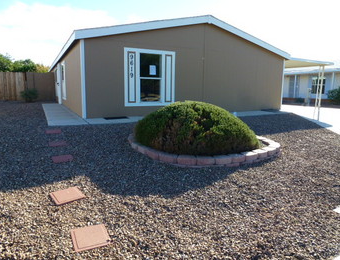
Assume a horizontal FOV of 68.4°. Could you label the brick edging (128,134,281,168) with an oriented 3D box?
[{"bbox_3d":[0.606,0.265,5.370,3.050,0.180,3.000,2,9,6],"label":"brick edging"}]

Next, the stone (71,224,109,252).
[{"bbox_3d":[-0.727,0.999,2.297,0.305,0.043,0.302,-4,16,-27],"label":"stone"}]

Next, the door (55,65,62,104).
[{"bbox_3d":[-5.921,-2.442,13.371,0.080,2.080,0.920,-4,11,-28],"label":"door"}]

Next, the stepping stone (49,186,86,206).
[{"bbox_3d":[-1.214,0.792,2.972,0.305,0.043,0.302,-8,18,-38],"label":"stepping stone"}]

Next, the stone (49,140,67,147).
[{"bbox_3d":[-2.119,0.274,4.746,0.305,0.043,0.302,-6,17,-32],"label":"stone"}]

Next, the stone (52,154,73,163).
[{"bbox_3d":[-1.744,0.472,4.076,0.305,0.043,0.302,-5,17,-31],"label":"stone"}]

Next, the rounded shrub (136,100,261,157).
[{"bbox_3d":[0.538,-0.185,5.177,2.500,0.850,2.450,2,9,6],"label":"rounded shrub"}]

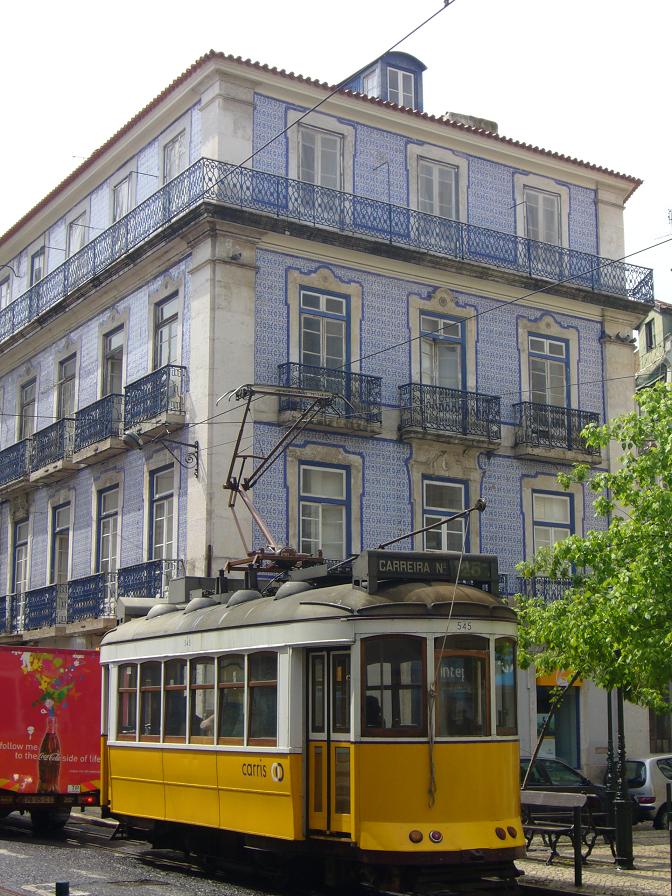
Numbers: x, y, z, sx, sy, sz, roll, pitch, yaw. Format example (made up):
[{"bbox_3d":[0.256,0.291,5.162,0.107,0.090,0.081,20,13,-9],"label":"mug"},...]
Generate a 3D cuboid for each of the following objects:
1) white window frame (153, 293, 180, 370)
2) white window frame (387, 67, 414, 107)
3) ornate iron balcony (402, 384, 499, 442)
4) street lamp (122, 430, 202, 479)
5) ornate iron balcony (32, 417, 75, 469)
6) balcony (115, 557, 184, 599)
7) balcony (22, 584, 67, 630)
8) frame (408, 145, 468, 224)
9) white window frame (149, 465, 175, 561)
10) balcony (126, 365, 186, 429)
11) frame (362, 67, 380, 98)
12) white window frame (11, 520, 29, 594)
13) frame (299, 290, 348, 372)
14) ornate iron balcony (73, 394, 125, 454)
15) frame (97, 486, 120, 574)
[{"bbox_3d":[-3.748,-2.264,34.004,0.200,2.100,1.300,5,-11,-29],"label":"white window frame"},{"bbox_3d":[1.547,-8.470,36.780,0.845,0.976,0.120,7,-13,-35],"label":"white window frame"},{"bbox_3d":[2.558,-0.740,34.460,2.650,1.010,0.430,7,-13,-36],"label":"ornate iron balcony"},{"bbox_3d":[-3.424,0.137,30.521,1.620,0.810,0.350,6,-12,-29],"label":"street lamp"},{"bbox_3d":[-6.966,-0.004,38.609,0.430,1.010,2.460,6,-12,-29],"label":"ornate iron balcony"},{"bbox_3d":[-3.872,2.890,32.103,0.470,0.940,2.320,6,-12,-29],"label":"balcony"},{"bbox_3d":[-7.046,3.981,38.209,0.500,1.050,2.400,5,-11,-29],"label":"balcony"},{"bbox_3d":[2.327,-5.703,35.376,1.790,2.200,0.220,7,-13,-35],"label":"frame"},{"bbox_3d":[-3.629,1.842,32.804,0.200,2.900,1.290,6,-12,-29],"label":"white window frame"},{"bbox_3d":[-3.856,-1.002,33.117,0.430,1.010,2.420,6,-12,-29],"label":"balcony"},{"bbox_3d":[0.812,-8.372,36.313,0.120,0.920,0.580,7,-12,-36],"label":"frame"},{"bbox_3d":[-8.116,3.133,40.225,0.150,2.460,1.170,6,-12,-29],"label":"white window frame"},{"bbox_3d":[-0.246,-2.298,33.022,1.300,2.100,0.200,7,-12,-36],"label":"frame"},{"bbox_3d":[-5.389,-0.510,35.825,0.430,1.010,2.500,6,-12,-29],"label":"ornate iron balcony"},{"bbox_3d":[-5.151,2.330,35.490,0.200,2.900,1.280,6,-12,-29],"label":"frame"}]

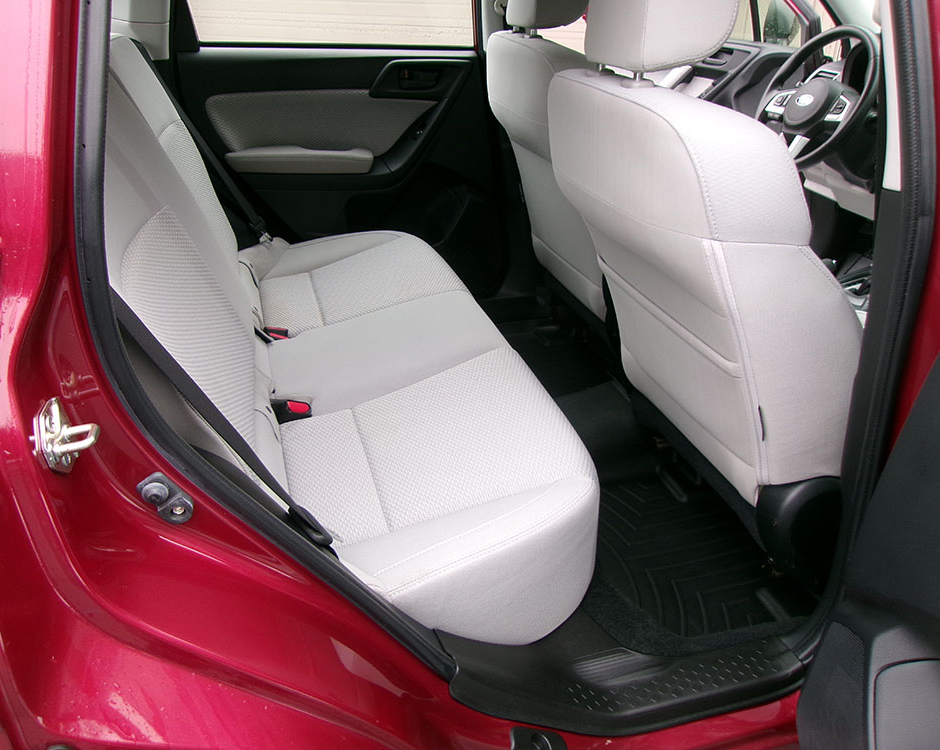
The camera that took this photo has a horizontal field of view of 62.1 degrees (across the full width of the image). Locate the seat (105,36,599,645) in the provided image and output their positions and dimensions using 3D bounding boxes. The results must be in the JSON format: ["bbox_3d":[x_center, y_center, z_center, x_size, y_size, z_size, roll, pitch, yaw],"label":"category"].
[{"bbox_3d":[-0.318,-0.193,1.442,0.812,0.772,1.287,-6,29,-16],"label":"seat"}]

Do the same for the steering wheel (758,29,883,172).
[{"bbox_3d":[0.890,-0.703,2.007,0.099,0.377,0.377,15,21,-25],"label":"steering wheel"}]

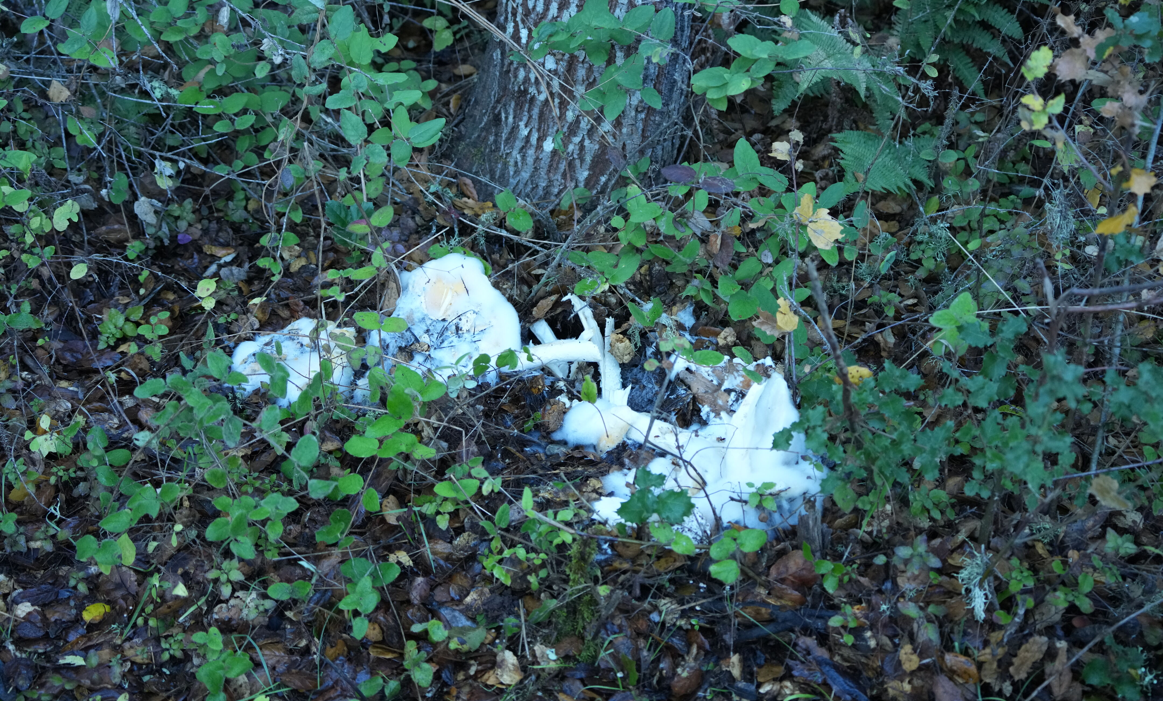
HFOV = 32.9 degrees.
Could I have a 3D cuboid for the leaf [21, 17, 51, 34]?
[{"bbox_3d":[-0.832,-0.496,3.000,0.045,0.010,0.032,-23,60,-15],"label":"leaf"}]

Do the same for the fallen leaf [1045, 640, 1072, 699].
[{"bbox_3d":[0.586,0.392,2.420,0.034,0.014,0.087,9,46,8],"label":"fallen leaf"}]

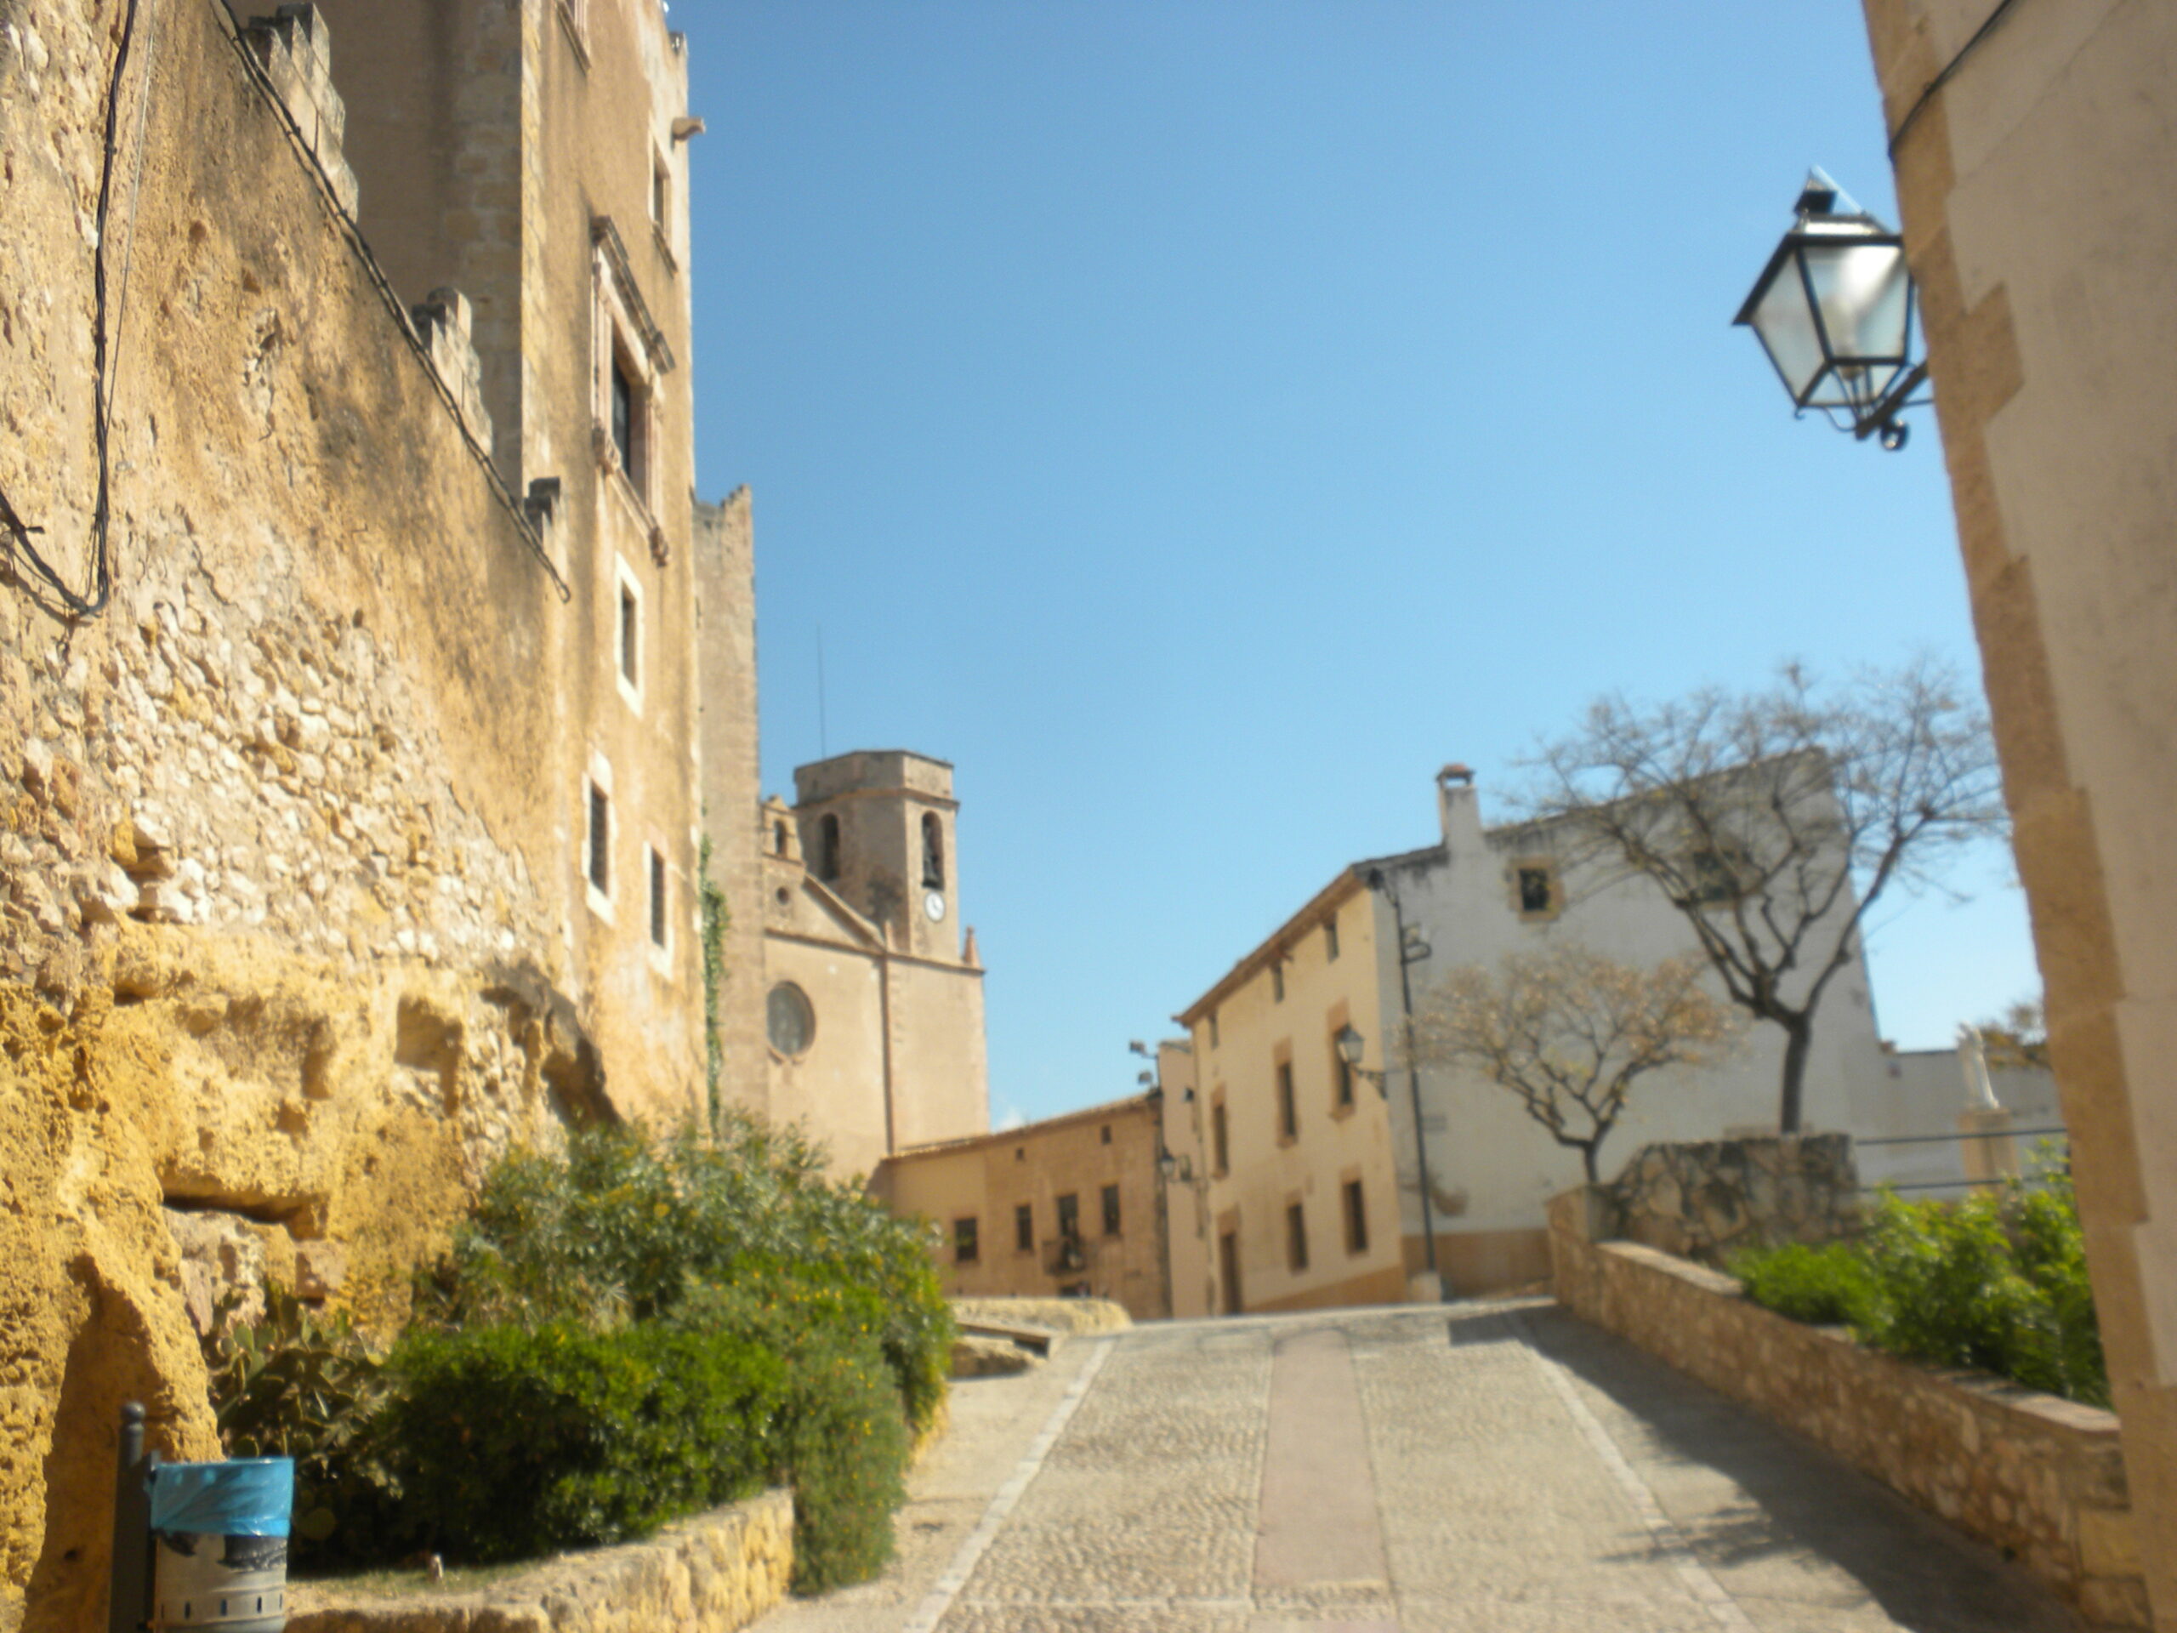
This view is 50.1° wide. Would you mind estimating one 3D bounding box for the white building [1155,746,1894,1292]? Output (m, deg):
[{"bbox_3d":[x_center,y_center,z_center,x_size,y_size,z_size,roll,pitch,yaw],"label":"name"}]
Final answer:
[{"bbox_3d":[9.377,6.096,55.091,11.200,11.000,16.500,-1,-16,-11],"label":"white building"}]

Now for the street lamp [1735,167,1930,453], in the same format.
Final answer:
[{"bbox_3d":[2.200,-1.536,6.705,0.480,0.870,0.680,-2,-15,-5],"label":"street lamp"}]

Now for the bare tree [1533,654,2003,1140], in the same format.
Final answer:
[{"bbox_3d":[5.230,0.948,17.481,3.800,4.450,3.700,-4,-15,0],"label":"bare tree"}]

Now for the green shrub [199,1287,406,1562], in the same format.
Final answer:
[{"bbox_3d":[-2.575,1.991,7.600,0.630,0.900,0.650,-4,-15,0],"label":"green shrub"}]

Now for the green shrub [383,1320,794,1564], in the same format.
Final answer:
[{"bbox_3d":[-1.653,2.030,7.600,1.250,0.800,1.000,-4,-15,0],"label":"green shrub"}]

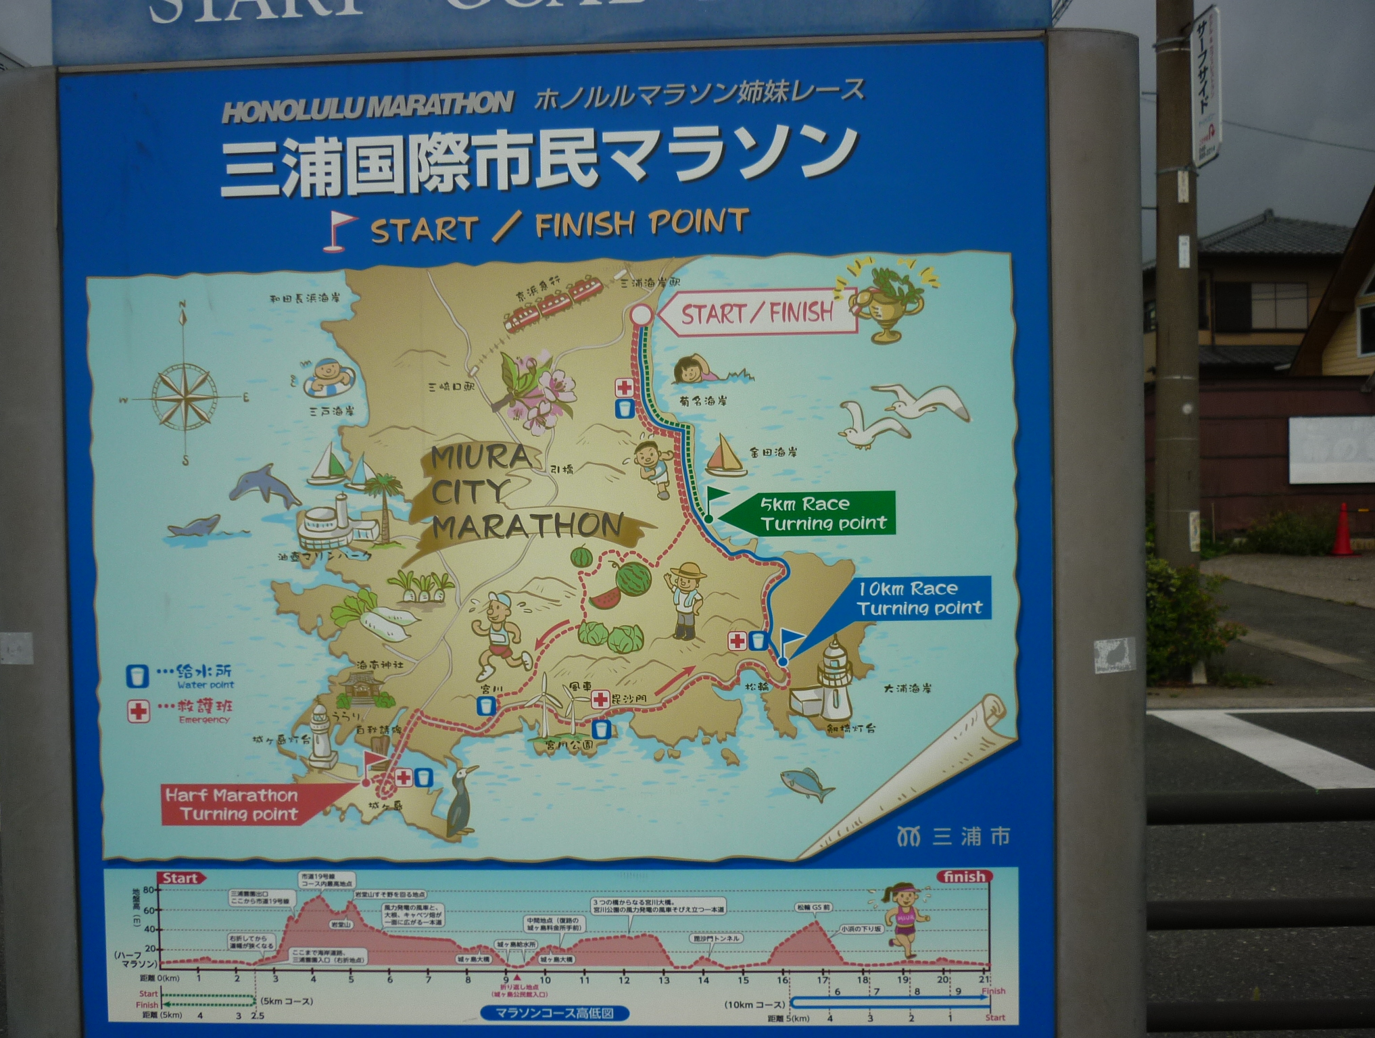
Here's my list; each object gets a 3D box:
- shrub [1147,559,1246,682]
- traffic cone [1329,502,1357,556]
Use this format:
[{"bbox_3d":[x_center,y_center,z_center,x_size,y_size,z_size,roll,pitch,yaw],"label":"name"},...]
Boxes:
[{"bbox_3d":[3.680,0.770,10.150,1.080,0.970,0.920,-1,1,0],"label":"shrub"},{"bbox_3d":[8.540,0.142,17.150,0.390,0.700,0.390,0,1,18],"label":"traffic cone"}]

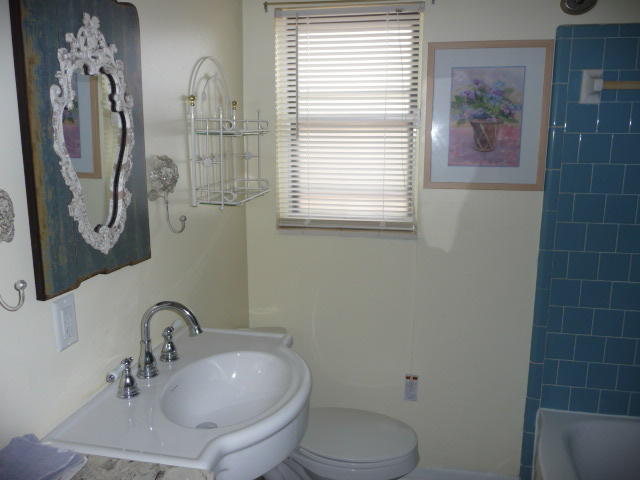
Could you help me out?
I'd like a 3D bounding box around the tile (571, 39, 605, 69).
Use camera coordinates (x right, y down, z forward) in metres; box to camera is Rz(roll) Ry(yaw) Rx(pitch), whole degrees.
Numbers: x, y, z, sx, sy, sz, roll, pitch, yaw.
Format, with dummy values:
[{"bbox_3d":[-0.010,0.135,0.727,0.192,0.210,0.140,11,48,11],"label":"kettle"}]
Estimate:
[{"bbox_3d":[0.952,-0.659,1.844,0.108,0.108,0.010,2,10,9],"label":"tile"}]

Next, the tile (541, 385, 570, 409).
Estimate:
[{"bbox_3d":[0.942,0.636,2.075,0.108,0.108,0.010,2,10,10],"label":"tile"}]

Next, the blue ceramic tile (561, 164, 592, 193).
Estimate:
[{"bbox_3d":[0.949,-0.228,1.922,0.108,0.108,0.010,2,10,9],"label":"blue ceramic tile"}]

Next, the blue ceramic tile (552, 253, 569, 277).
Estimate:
[{"bbox_3d":[0.920,0.094,1.985,0.053,0.108,0.010,2,11,9],"label":"blue ceramic tile"}]

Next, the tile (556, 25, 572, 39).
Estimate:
[{"bbox_3d":[0.875,-0.743,1.857,0.052,0.045,0.013,2,10,10],"label":"tile"}]

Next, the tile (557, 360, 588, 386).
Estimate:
[{"bbox_3d":[0.998,0.530,2.046,0.108,0.108,0.010,2,10,10],"label":"tile"}]

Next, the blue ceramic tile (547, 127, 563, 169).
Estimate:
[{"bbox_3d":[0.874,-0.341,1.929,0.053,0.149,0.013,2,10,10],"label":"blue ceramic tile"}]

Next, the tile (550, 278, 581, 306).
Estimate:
[{"bbox_3d":[0.953,0.205,2.010,0.107,0.108,0.010,2,10,10],"label":"tile"}]

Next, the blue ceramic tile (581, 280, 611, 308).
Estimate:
[{"bbox_3d":[1.060,0.209,1.990,0.107,0.108,0.010,2,10,10],"label":"blue ceramic tile"}]

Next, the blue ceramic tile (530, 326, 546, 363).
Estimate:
[{"bbox_3d":[0.866,0.414,2.053,0.051,0.152,0.010,2,11,9],"label":"blue ceramic tile"}]

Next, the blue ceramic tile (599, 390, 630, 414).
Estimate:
[{"bbox_3d":[1.158,0.643,2.039,0.108,0.108,0.010,2,10,10],"label":"blue ceramic tile"}]

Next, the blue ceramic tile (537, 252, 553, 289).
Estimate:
[{"bbox_3d":[0.866,0.115,1.997,0.051,0.153,0.010,2,10,9],"label":"blue ceramic tile"}]

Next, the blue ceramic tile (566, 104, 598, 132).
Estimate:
[{"bbox_3d":[0.950,-0.443,1.882,0.108,0.108,0.010,2,11,9],"label":"blue ceramic tile"}]

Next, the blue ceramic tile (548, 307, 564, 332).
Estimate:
[{"bbox_3d":[0.918,0.309,2.023,0.053,0.108,0.010,2,10,9],"label":"blue ceramic tile"}]

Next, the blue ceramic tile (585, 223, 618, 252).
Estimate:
[{"bbox_3d":[1.054,-0.007,1.939,0.108,0.108,0.010,2,10,10],"label":"blue ceramic tile"}]

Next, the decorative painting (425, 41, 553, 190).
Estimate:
[{"bbox_3d":[0.620,-0.457,1.933,0.439,0.538,0.022,2,10,10],"label":"decorative painting"}]

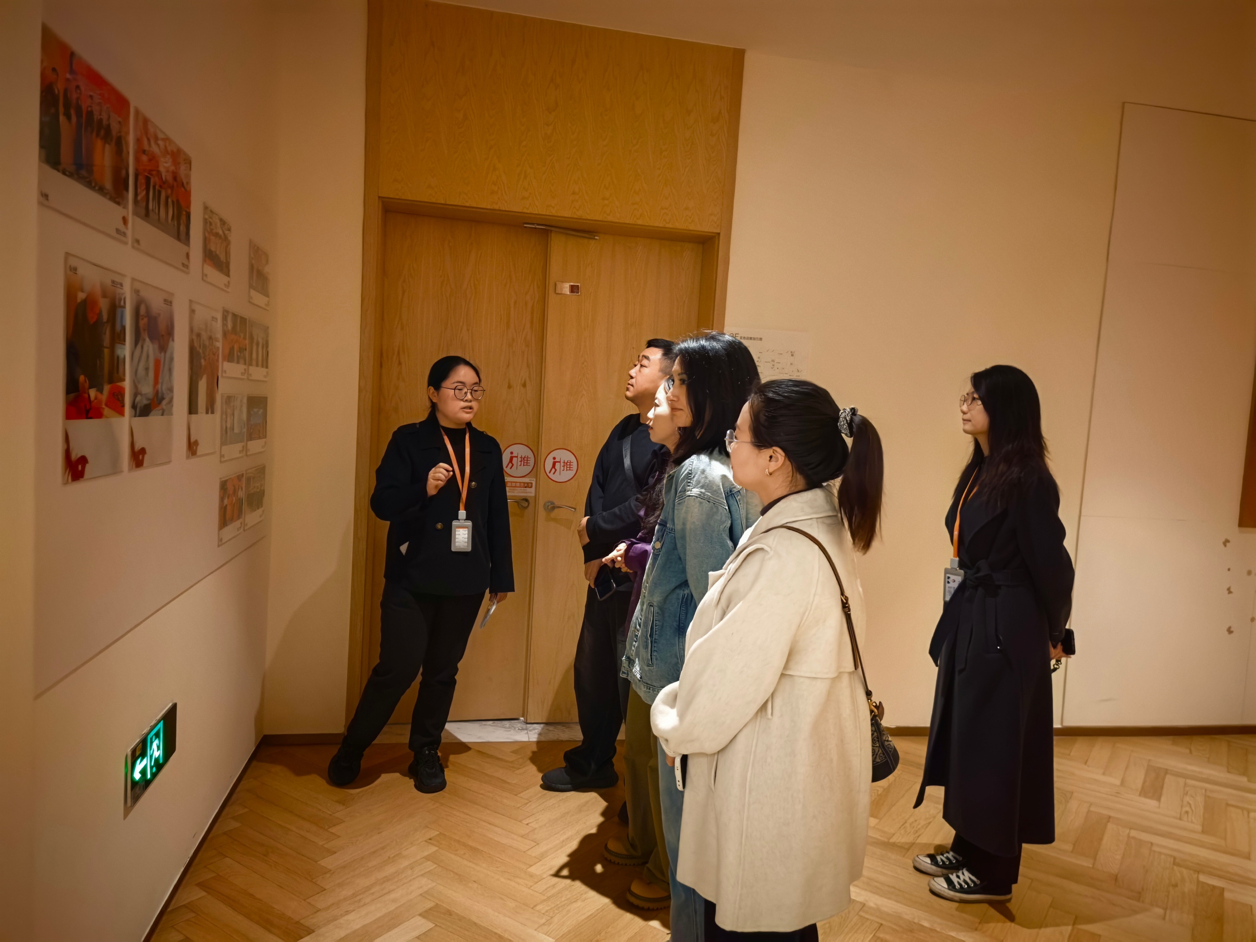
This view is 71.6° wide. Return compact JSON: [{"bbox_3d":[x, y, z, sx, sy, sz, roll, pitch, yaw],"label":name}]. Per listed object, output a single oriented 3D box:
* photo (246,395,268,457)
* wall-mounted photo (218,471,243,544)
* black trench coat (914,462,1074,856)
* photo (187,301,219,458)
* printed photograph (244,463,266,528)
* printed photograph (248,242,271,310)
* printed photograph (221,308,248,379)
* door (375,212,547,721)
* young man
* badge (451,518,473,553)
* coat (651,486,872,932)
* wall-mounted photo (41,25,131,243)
[{"bbox_3d":[-1.353,-0.168,3.181,0.010,0.208,0.318,3,4,-11],"label":"photo"},{"bbox_3d":[-1.312,0.122,2.882,0.008,0.213,0.315,2,4,-11],"label":"wall-mounted photo"},{"bbox_3d":[1.172,0.581,2.747,0.440,1.240,0.500,4,4,3],"label":"black trench coat"},{"bbox_3d":[-1.214,-0.257,2.494,0.010,0.425,0.297,3,4,-11],"label":"photo"},{"bbox_3d":[-1.376,0.093,3.214,0.008,0.213,0.315,2,4,-11],"label":"printed photograph"},{"bbox_3d":[-1.325,-0.700,3.132,0.008,0.213,0.315,2,4,-11],"label":"printed photograph"},{"bbox_3d":[-1.271,-0.406,2.819,0.010,0.207,0.307,3,4,-11],"label":"printed photograph"},{"bbox_3d":[-0.759,0.021,3.810,0.685,2.170,0.050,2,4,-16],"label":"door"},{"bbox_3d":[-0.047,0.352,3.382,0.490,1.730,0.500,2,4,-14],"label":"young man"},{"bbox_3d":[-0.590,0.228,3.090,0.071,0.115,0.010,2,4,-14],"label":"badge"},{"bbox_3d":[0.303,0.496,1.970,0.470,0.920,0.490,3,4,-8],"label":"coat"},{"bbox_3d":[-1.037,-0.626,1.679,0.010,0.299,0.404,3,4,-11],"label":"wall-mounted photo"}]

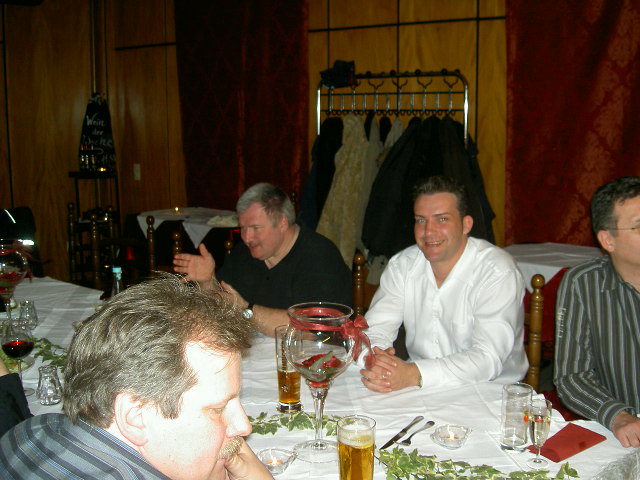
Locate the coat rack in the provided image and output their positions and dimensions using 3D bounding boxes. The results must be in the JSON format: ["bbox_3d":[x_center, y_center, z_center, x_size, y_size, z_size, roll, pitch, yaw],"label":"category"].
[{"bbox_3d":[0.400,-0.100,4.292,1.000,1.760,0.420,6,11,33],"label":"coat rack"}]

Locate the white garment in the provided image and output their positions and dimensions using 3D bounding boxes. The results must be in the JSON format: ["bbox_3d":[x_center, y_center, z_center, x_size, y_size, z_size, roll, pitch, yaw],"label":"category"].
[{"bbox_3d":[0.380,0.316,2.233,0.510,0.620,0.490,5,11,30],"label":"white garment"}]

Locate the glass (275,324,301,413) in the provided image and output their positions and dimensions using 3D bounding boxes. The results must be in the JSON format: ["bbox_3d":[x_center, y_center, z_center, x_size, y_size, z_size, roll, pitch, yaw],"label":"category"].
[{"bbox_3d":[-0.082,0.329,1.860,0.070,0.217,0.070,0,9,0],"label":"glass"}]

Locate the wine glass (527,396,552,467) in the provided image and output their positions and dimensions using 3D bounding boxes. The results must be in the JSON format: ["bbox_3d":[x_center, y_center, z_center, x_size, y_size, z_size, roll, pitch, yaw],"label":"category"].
[{"bbox_3d":[0.477,0.419,1.560,0.051,0.139,0.051,0,9,0],"label":"wine glass"}]

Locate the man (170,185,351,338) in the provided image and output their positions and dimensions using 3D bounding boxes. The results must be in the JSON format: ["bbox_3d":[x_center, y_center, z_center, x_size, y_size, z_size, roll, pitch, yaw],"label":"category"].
[{"bbox_3d":[-0.170,0.427,2.566,0.580,1.280,0.820,7,12,35],"label":"man"}]

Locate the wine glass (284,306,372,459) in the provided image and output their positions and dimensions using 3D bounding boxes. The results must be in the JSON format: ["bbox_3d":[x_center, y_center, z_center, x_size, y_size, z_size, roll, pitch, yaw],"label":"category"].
[{"bbox_3d":[0.000,0.316,1.604,0.166,0.327,0.156,0,9,0],"label":"wine glass"}]

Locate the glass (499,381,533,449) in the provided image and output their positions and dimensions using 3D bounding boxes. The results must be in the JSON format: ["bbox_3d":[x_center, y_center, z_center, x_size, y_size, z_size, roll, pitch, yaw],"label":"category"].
[{"bbox_3d":[0.450,0.405,1.642,0.071,0.139,0.071,0,9,0],"label":"glass"}]

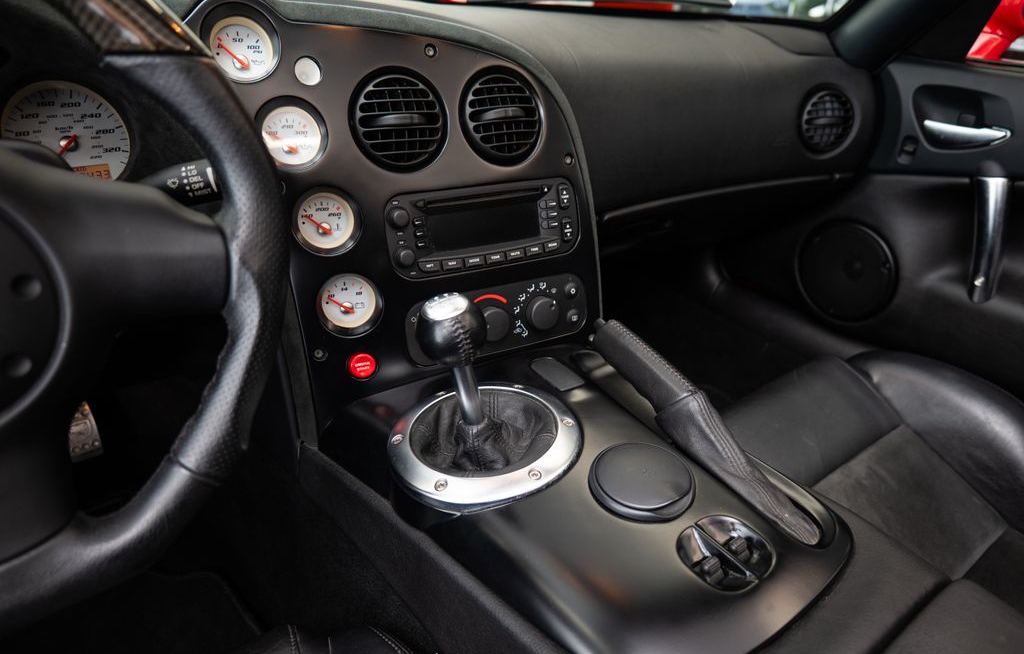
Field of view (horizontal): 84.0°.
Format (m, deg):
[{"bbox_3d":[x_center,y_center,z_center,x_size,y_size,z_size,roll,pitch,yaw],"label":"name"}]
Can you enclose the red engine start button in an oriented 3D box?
[{"bbox_3d":[-0.128,0.034,0.480,0.026,0.026,0.012,-13,10,-28],"label":"red engine start button"}]

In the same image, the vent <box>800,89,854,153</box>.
[{"bbox_3d":[0.396,-0.260,0.719,0.079,0.079,0.030,-7,13,-13],"label":"vent"}]

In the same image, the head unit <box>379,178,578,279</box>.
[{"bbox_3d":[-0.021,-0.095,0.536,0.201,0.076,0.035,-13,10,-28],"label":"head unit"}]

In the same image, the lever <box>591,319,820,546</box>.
[{"bbox_3d":[0.126,0.063,0.407,0.038,0.048,0.221,-16,42,-25],"label":"lever"}]

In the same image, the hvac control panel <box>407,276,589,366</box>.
[{"bbox_3d":[-0.007,-0.008,0.544,0.196,0.062,0.028,-13,10,-28],"label":"hvac control panel"}]

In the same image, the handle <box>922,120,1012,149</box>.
[{"bbox_3d":[0.555,-0.235,0.694,0.025,0.028,0.102,-14,27,-27],"label":"handle"}]

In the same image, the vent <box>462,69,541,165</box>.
[{"bbox_3d":[-0.013,-0.196,0.536,0.087,0.087,0.030,-13,10,-28],"label":"vent"}]

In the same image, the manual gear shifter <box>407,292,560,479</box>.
[{"bbox_3d":[-0.023,0.029,0.420,0.114,0.122,0.114,-1,25,1],"label":"manual gear shifter"}]

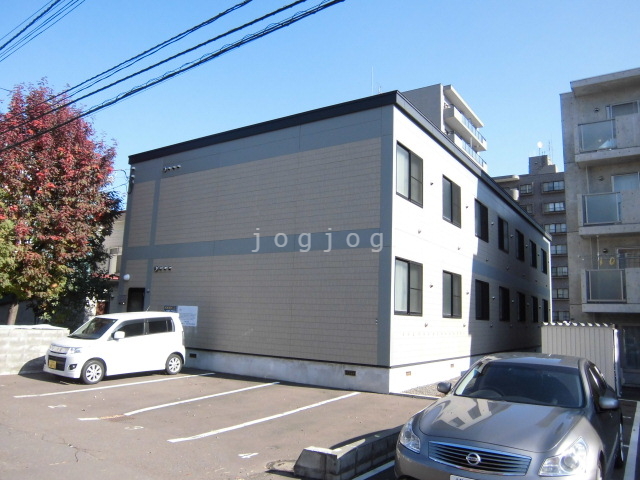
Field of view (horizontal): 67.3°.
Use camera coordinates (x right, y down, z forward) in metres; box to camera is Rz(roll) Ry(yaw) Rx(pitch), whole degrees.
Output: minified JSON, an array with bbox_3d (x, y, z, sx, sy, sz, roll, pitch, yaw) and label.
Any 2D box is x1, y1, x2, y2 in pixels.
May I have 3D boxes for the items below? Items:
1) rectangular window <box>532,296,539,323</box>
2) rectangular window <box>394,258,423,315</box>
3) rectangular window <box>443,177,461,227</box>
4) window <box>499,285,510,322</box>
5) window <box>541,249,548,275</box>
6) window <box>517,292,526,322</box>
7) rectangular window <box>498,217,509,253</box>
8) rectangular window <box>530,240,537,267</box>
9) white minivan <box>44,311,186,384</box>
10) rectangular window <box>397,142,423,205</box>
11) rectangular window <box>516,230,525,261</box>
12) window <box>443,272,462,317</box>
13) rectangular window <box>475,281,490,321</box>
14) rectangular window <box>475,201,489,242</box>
[{"bbox_3d":[10.979,3.569,24.560,0.100,1.340,1.660,-4,-11,34],"label":"rectangular window"},{"bbox_3d":[2.136,1.158,11.568,0.100,1.340,1.660,-4,-11,34],"label":"rectangular window"},{"bbox_3d":[4.017,-1.115,14.603,0.100,1.340,1.660,-4,-11,34],"label":"rectangular window"},{"bbox_3d":[7.442,2.610,19.363,0.100,1.340,1.660,-4,-11,34],"label":"window"},{"bbox_3d":[13.392,1.309,28.703,0.100,1.385,1.670,-4,-11,34],"label":"window"},{"bbox_3d":[9.211,3.090,21.962,0.100,1.340,1.660,-4,-11,34],"label":"window"},{"bbox_3d":[7.880,-0.188,20.690,0.100,1.385,1.670,-4,-11,34],"label":"rectangular window"},{"bbox_3d":[11.546,0.808,26.019,0.100,1.385,1.670,-4,-11,34],"label":"rectangular window"},{"bbox_3d":[-5.260,2.755,12.650,1.475,1.660,3.395,-4,-10,33],"label":"white minivan"},{"bbox_3d":[2.248,-1.595,12.005,0.100,1.340,1.660,-4,-11,34],"label":"rectangular window"},{"bbox_3d":[9.697,0.306,23.332,0.100,1.385,1.670,-4,-11,34],"label":"rectangular window"},{"bbox_3d":[4.089,1.724,14.889,0.100,1.385,1.670,-4,-11,34],"label":"window"},{"bbox_3d":[5.935,2.226,17.573,0.100,1.385,1.670,-4,-11,34],"label":"rectangular window"},{"bbox_3d":[5.786,-0.641,17.203,0.100,1.340,1.660,-4,-11,34],"label":"rectangular window"}]

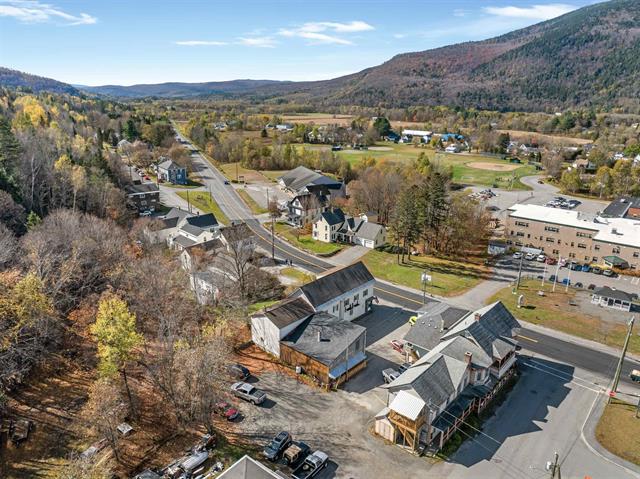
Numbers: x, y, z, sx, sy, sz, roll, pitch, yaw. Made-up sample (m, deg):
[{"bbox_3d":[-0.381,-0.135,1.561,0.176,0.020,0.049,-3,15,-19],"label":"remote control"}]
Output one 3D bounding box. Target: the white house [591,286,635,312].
[{"bbox_3d":[68.508,13.387,103.649,8.120,3.560,4.650,13,22,36],"label":"white house"}]

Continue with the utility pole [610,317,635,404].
[{"bbox_3d":[48.757,18.719,71.205,0.490,13.460,0.690,14,23,37],"label":"utility pole"}]

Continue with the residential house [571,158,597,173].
[{"bbox_3d":[171.547,-48.036,285.826,14.000,7.300,9.400,12,22,32],"label":"residential house"}]

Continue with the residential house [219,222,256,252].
[{"bbox_3d":[-26.326,0.243,137.660,8.200,8.900,10.600,14,23,36],"label":"residential house"}]

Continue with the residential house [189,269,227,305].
[{"bbox_3d":[-24.136,11.318,106.476,10.300,7.500,7.700,16,24,40],"label":"residential house"}]

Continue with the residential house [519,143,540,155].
[{"bbox_3d":[170.772,-72.464,357.763,16.000,8.400,10.000,16,24,39],"label":"residential house"}]

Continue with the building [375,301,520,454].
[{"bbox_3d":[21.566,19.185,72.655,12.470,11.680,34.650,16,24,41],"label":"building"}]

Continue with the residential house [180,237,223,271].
[{"bbox_3d":[-34.116,4.001,130.296,4.900,6.400,12.500,14,23,36],"label":"residential house"}]

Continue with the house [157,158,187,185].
[{"bbox_3d":[-83.853,-39.042,254.832,10.890,9.900,12.870,-12,22,-33],"label":"house"}]

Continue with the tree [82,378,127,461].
[{"bbox_3d":[-28.603,24.334,59.430,5.000,12.400,5.000,0,18,0],"label":"tree"}]

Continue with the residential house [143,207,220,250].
[{"bbox_3d":[-47.817,-4.769,152.504,24.750,7.920,18.320,17,25,42],"label":"residential house"}]

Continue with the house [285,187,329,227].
[{"bbox_3d":[-4.257,-11.563,168.618,13.370,10.890,10.390,-11,21,-30],"label":"house"}]

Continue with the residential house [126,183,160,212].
[{"bbox_3d":[-75.537,-17.705,188.170,12.870,10.490,11.380,-10,20,-27],"label":"residential house"}]

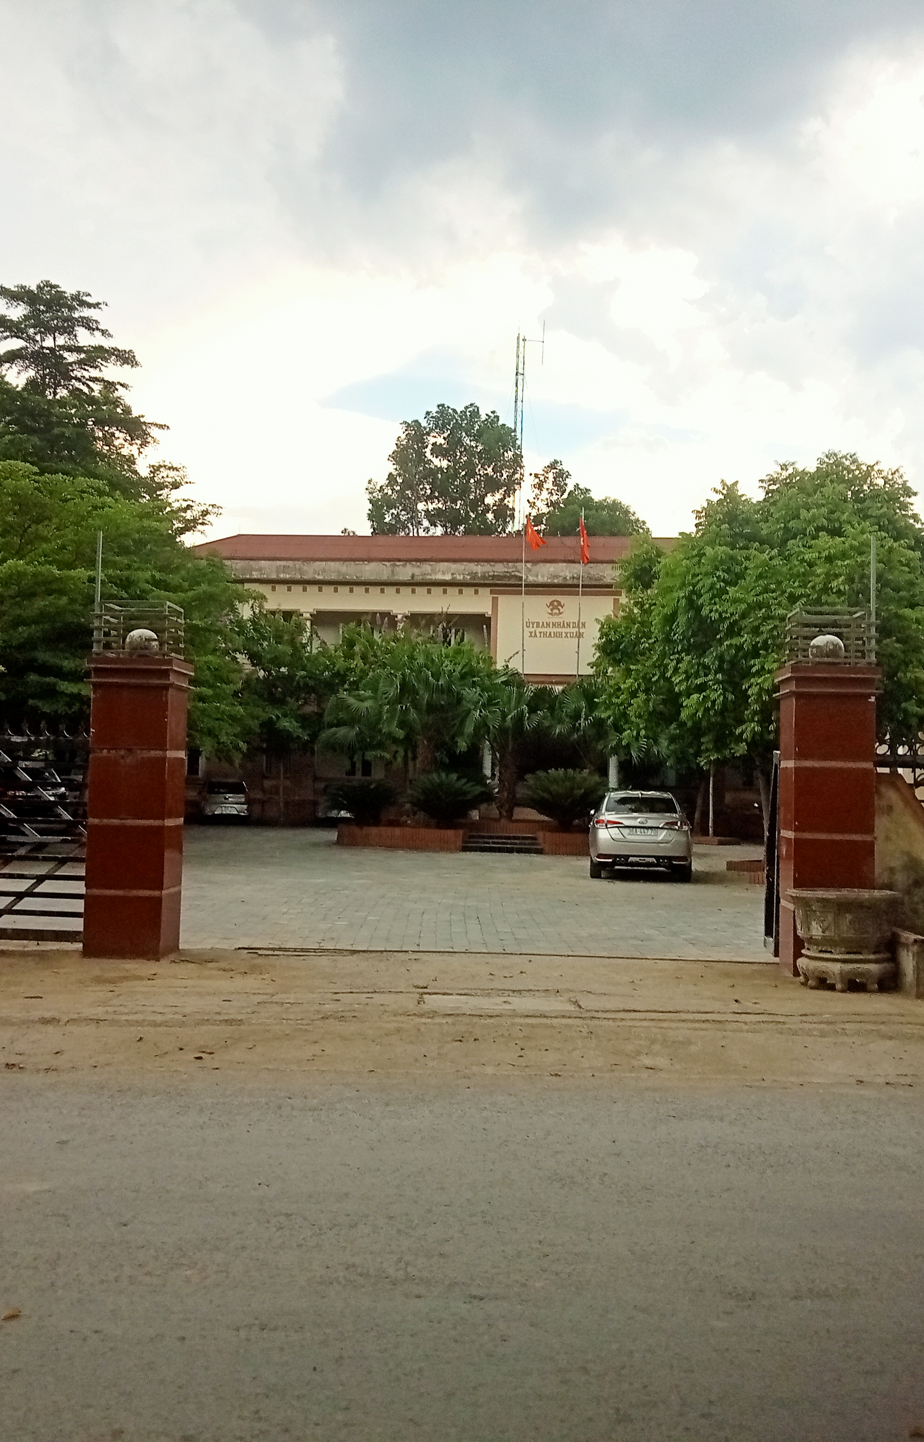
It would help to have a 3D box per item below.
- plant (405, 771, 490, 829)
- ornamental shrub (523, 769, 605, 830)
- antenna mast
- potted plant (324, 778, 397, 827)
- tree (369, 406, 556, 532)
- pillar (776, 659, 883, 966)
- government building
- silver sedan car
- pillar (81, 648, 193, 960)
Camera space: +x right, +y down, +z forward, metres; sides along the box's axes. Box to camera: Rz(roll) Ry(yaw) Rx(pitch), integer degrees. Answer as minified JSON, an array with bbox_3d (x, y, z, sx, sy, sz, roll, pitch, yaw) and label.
[{"bbox_3d":[-0.281,1.754,35.724,1.970,1.320,1.970,1,-2,4],"label":"plant"},{"bbox_3d":[2.301,1.749,35.125,1.970,1.380,1.970,1,-2,4],"label":"ornamental shrub"},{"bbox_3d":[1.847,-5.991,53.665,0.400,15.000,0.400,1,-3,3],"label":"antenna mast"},{"bbox_3d":[-2.412,1.948,37.000,1.700,1.150,1.600,1,-3,3],"label":"potted plant"},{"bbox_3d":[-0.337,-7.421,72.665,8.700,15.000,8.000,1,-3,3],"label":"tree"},{"bbox_3d":[3.010,0.826,12.844,0.751,2.492,0.804,1,-3,3],"label":"pillar"},{"bbox_3d":[3.687,-1.629,58.701,32.000,11.000,8.500,1,-2,4],"label":"government building"},{"bbox_3d":[3.111,1.980,27.277,1.730,1.475,4.425,1,-2,5],"label":"silver sedan car"},{"bbox_3d":[-2.883,0.793,13.949,0.740,2.660,0.750,1,-2,4],"label":"pillar"}]

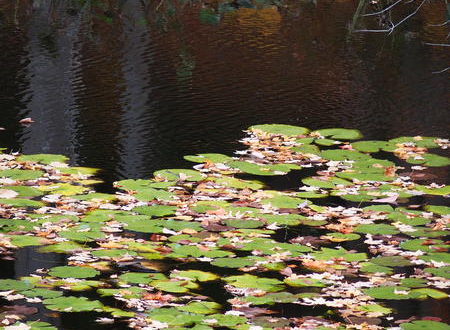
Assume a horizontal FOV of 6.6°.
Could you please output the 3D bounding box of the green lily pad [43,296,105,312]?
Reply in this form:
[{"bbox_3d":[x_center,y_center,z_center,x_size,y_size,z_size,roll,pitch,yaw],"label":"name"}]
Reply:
[{"bbox_3d":[-0.509,0.469,13.107,0.205,0.014,0.208,0,12,0],"label":"green lily pad"}]

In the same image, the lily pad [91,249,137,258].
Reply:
[{"bbox_3d":[-0.390,0.317,13.823,0.167,0.014,0.167,0,12,0],"label":"lily pad"}]

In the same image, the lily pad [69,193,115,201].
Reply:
[{"bbox_3d":[-0.493,0.125,14.729,0.181,0.014,0.184,0,12,0],"label":"lily pad"}]

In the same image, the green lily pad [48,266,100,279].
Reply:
[{"bbox_3d":[-0.523,0.373,13.558,0.181,0.014,0.180,0,12,0],"label":"green lily pad"}]

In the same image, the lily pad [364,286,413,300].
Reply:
[{"bbox_3d":[0.551,0.436,13.264,0.173,0.014,0.179,0,12,0],"label":"lily pad"}]

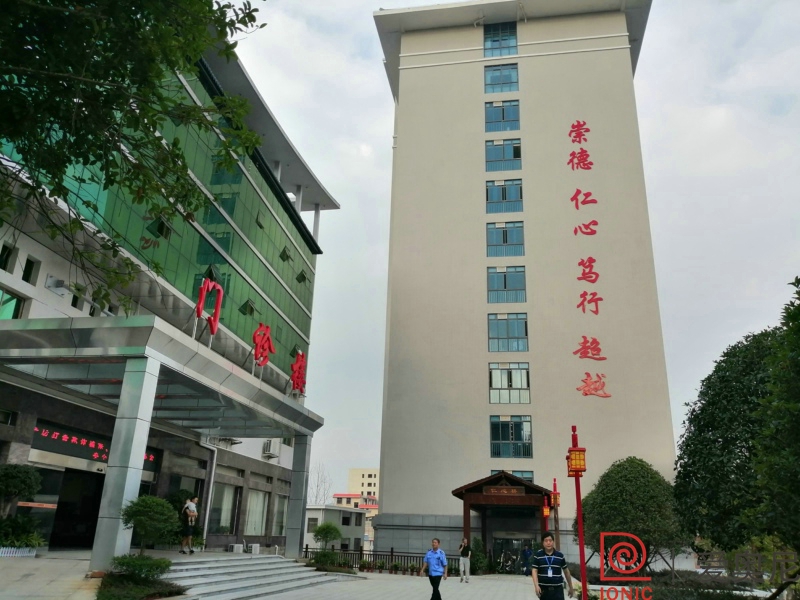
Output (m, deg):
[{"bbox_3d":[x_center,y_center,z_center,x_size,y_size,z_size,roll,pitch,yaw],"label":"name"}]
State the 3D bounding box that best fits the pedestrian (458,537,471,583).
[{"bbox_3d":[2.667,10.782,24.851,0.500,1.710,0.360,3,-21,-2],"label":"pedestrian"}]

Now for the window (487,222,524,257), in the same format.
[{"bbox_3d":[7.968,-4.529,45.129,2.690,2.750,0.150,-2,-21,9],"label":"window"}]

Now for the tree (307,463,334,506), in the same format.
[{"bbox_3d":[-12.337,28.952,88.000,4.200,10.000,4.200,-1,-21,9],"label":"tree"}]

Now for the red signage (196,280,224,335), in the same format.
[{"bbox_3d":[-4.117,0.123,13.039,0.150,1.040,0.970,-1,-21,9],"label":"red signage"}]

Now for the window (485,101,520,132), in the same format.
[{"bbox_3d":[8.726,-15.512,50.982,2.854,3.014,0.200,-1,-21,9],"label":"window"}]

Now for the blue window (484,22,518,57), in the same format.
[{"bbox_3d":[8.678,-22.273,51.576,2.690,3.300,0.150,-2,-21,9],"label":"blue window"}]

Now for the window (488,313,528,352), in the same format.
[{"bbox_3d":[7.713,2.320,42.638,2.690,2.730,0.150,-2,-21,9],"label":"window"}]

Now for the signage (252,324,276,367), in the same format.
[{"bbox_3d":[-4.172,1.370,18.500,0.240,1.280,1.250,-1,-21,8],"label":"signage"}]

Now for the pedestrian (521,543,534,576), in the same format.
[{"bbox_3d":[7.550,15.384,35.500,0.550,1.700,0.350,-2,-21,11],"label":"pedestrian"}]

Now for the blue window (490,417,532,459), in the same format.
[{"bbox_3d":[7.714,9.474,41.707,2.854,3.014,0.200,-1,-21,9],"label":"blue window"}]

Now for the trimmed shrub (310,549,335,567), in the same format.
[{"bbox_3d":[-2.582,8.793,20.482,0.902,0.563,0.902,2,-21,0],"label":"trimmed shrub"}]

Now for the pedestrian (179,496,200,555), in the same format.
[{"bbox_3d":[-6.296,6.772,18.082,0.480,1.630,0.450,-10,-24,28],"label":"pedestrian"}]

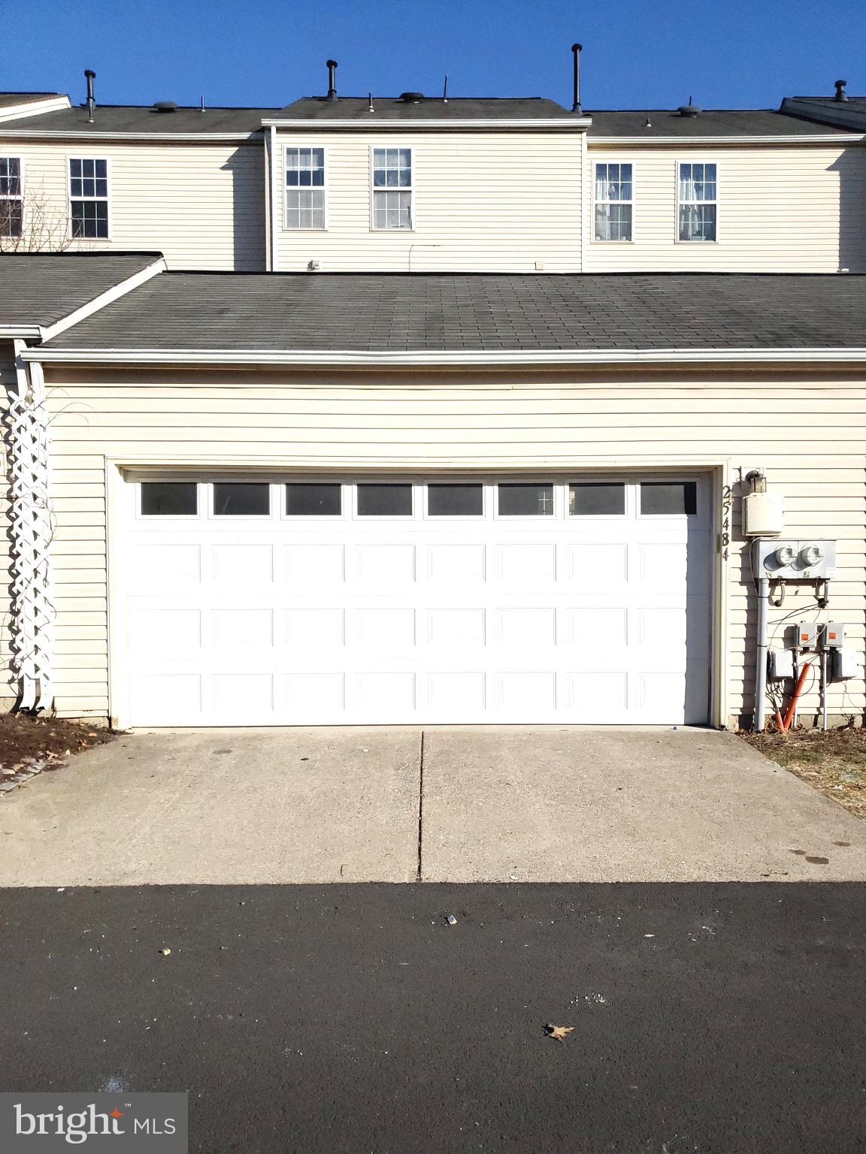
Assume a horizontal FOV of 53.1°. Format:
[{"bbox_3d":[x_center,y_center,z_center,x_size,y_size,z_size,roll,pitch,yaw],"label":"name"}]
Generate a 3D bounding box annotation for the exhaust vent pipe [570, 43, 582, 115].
[{"bbox_3d":[2.817,-9.770,17.000,0.205,1.390,0.205,0,2,0],"label":"exhaust vent pipe"}]

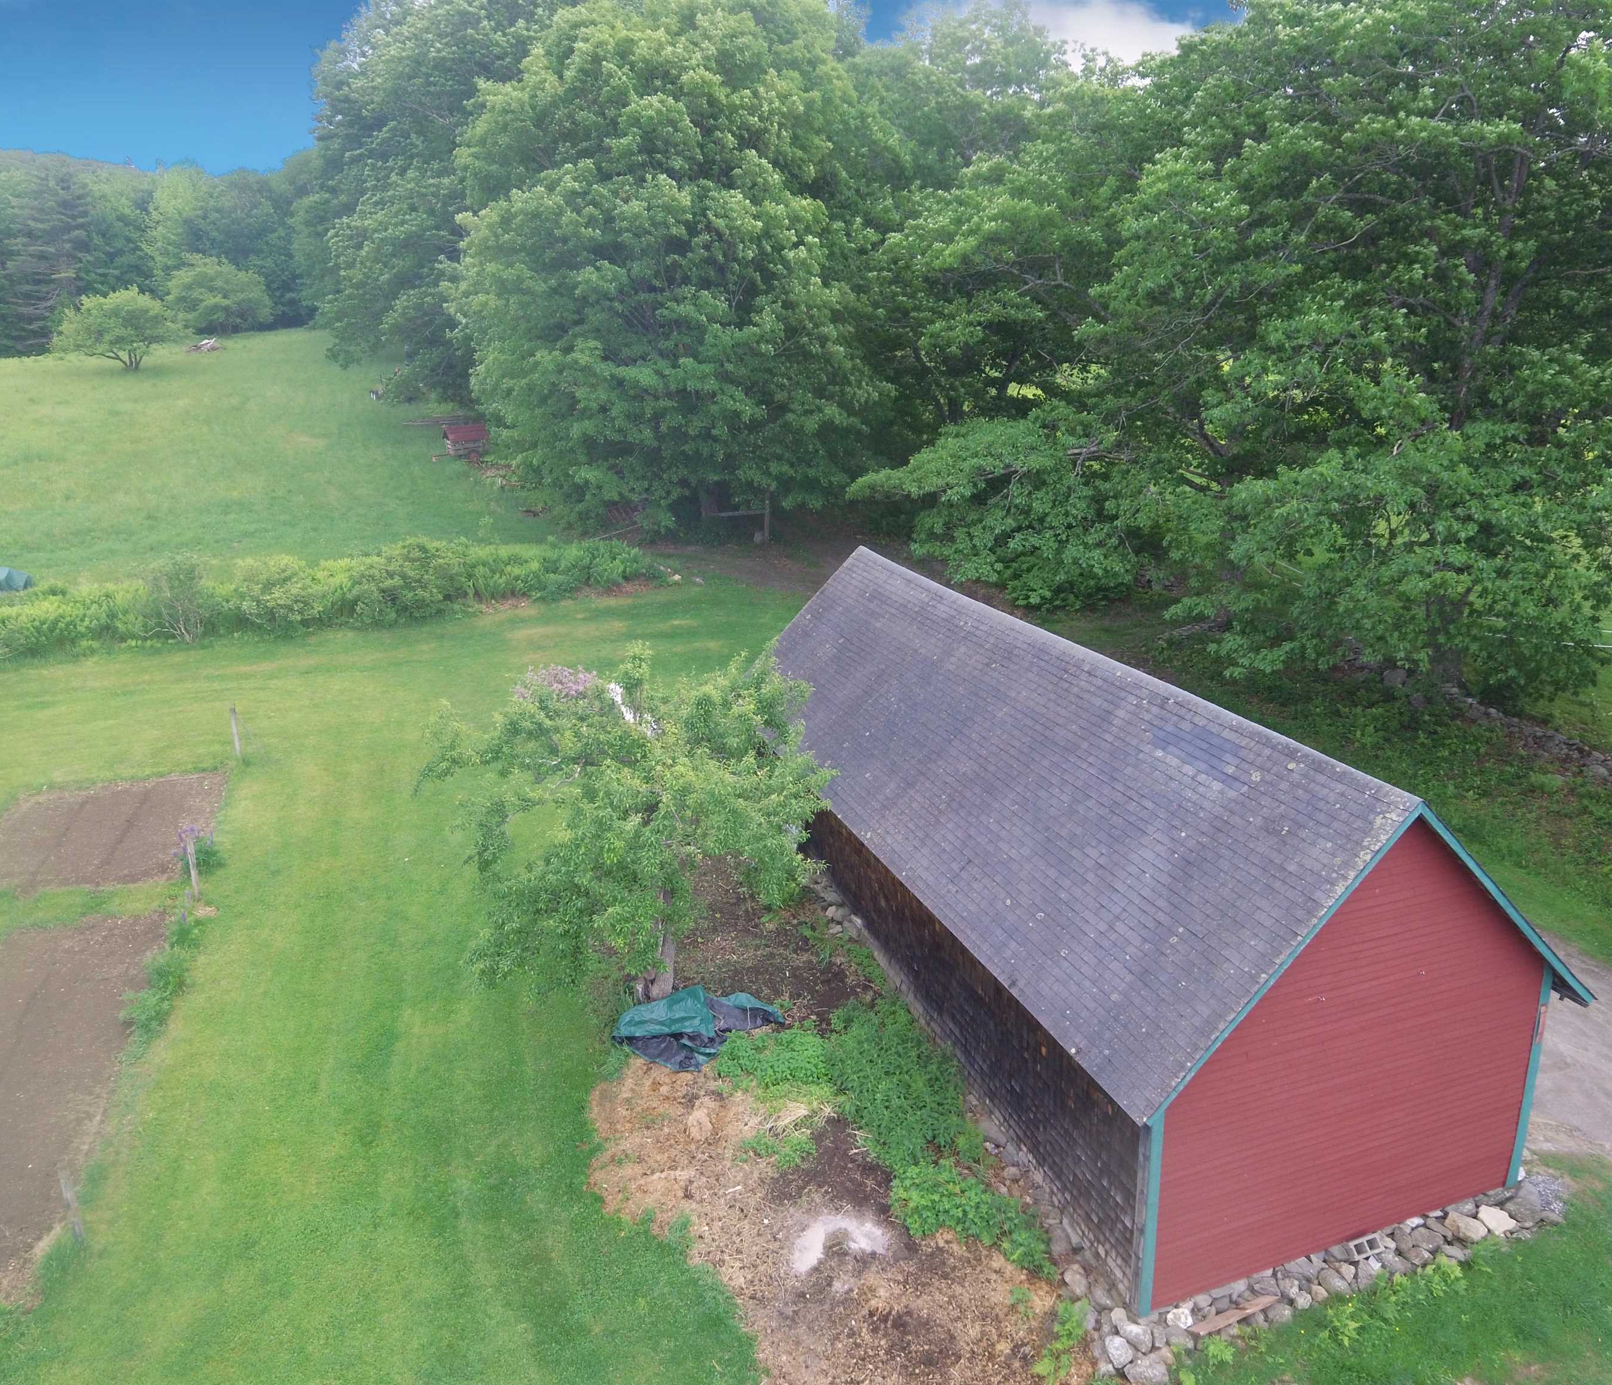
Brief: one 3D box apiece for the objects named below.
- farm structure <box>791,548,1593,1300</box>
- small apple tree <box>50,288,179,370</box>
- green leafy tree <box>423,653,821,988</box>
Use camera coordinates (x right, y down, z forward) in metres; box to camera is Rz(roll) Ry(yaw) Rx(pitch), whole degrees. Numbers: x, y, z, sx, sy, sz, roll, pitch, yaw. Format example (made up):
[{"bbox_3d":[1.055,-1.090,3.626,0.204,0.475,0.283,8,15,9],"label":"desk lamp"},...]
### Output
[{"bbox_3d":[3.369,1.386,15.803,5.600,4.850,12.900,-7,19,-19],"label":"farm structure"},{"bbox_3d":[-48.529,-25.406,75.000,7.600,5.400,7.200,-11,21,-30],"label":"small apple tree"},{"bbox_3d":[-2.365,1.926,14.260,5.200,4.600,4.900,-3,18,-9],"label":"green leafy tree"}]

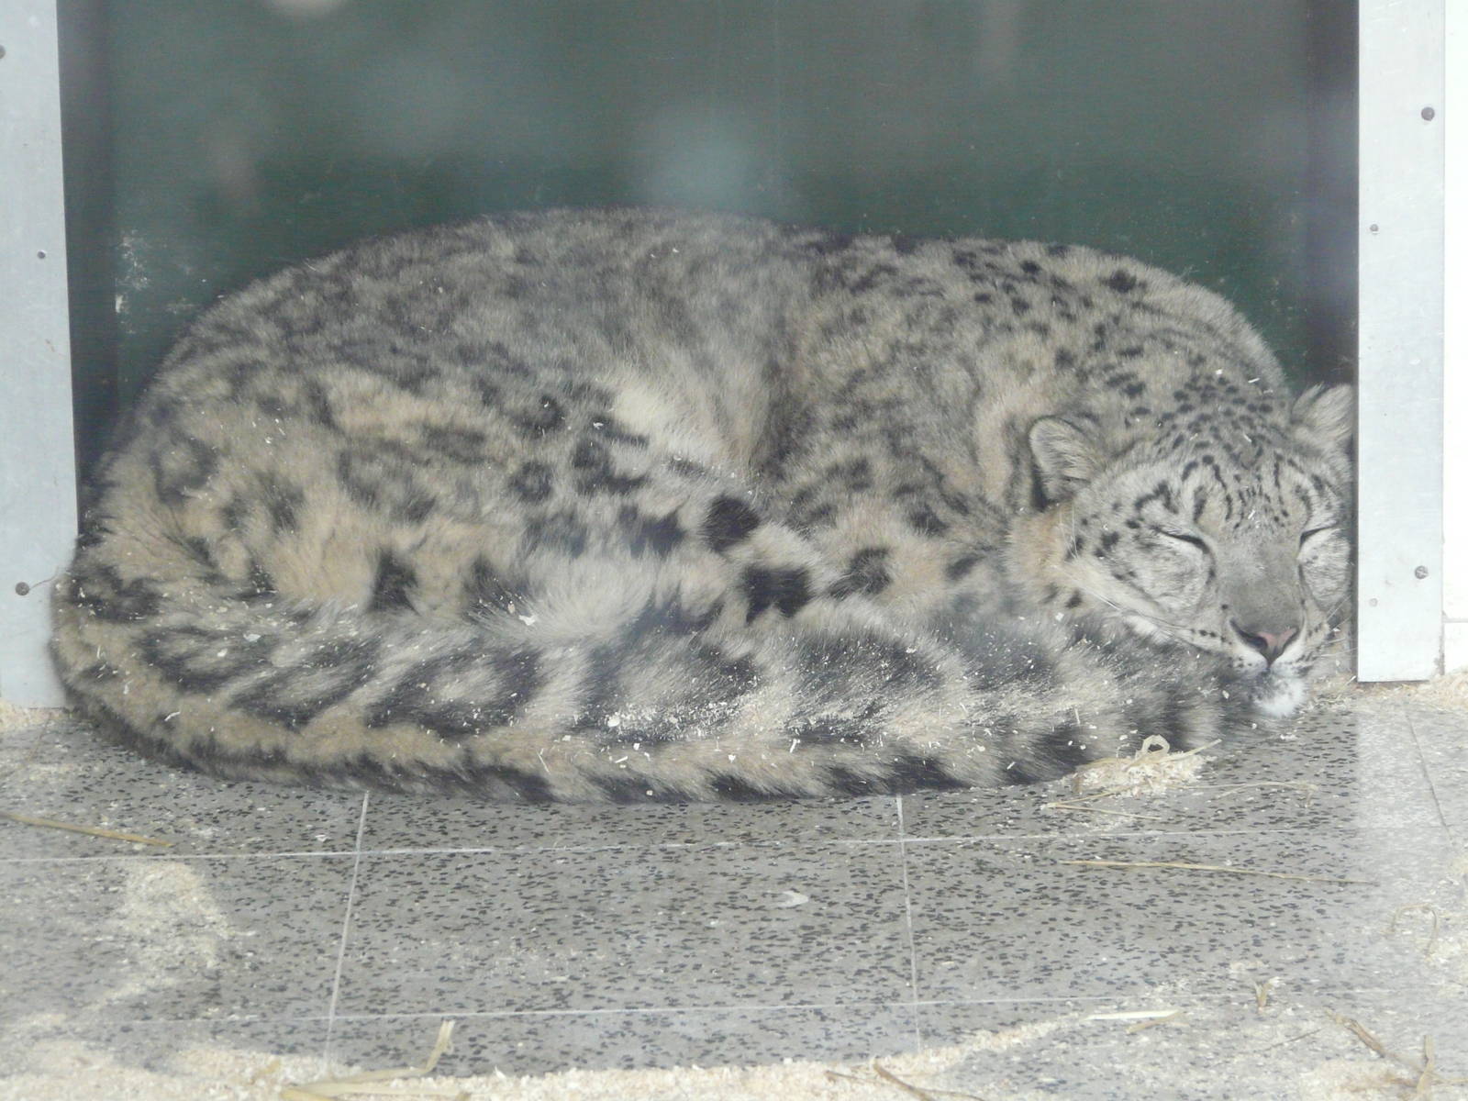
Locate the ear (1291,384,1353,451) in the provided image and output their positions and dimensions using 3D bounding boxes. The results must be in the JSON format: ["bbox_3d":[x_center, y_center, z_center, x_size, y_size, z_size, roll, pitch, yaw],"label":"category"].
[{"bbox_3d":[0.362,-0.080,4.650,0.043,0.045,0.026,3,14,-18],"label":"ear"}]

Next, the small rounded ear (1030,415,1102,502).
[{"bbox_3d":[0.201,-0.055,4.610,0.043,0.051,0.027,-11,12,3],"label":"small rounded ear"}]

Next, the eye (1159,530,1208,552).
[{"bbox_3d":[0.270,-0.006,4.565,0.031,0.013,0.012,2,13,0],"label":"eye"}]

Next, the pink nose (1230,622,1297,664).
[{"bbox_3d":[0.316,0.055,4.525,0.041,0.026,0.021,-6,15,-9],"label":"pink nose"}]

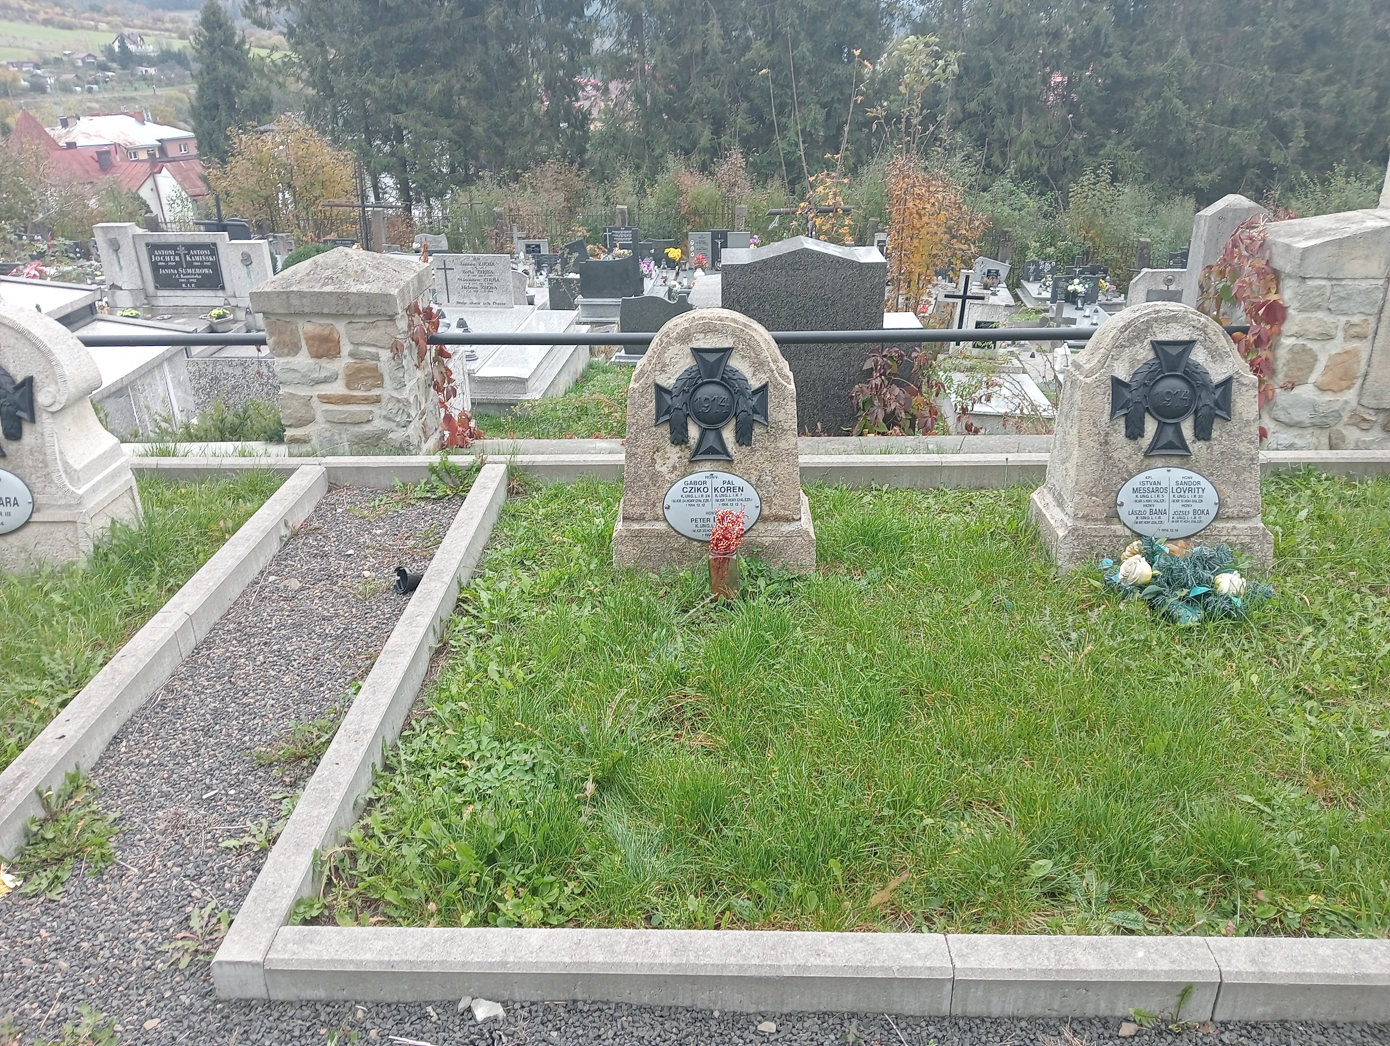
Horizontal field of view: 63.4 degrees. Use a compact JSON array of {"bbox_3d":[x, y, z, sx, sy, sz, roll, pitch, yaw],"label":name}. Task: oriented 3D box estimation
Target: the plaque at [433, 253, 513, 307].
[{"bbox_3d":[-1.773,-1.953,9.047,0.626,0.432,0.100,1,23,5],"label":"plaque"}]

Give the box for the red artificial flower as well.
[{"bbox_3d":[0.079,0.022,2.921,0.095,0.113,0.080,0,24,1],"label":"red artificial flower"}]

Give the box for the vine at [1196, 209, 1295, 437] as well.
[{"bbox_3d":[1.813,-0.662,3.736,0.280,0.660,0.420,0,24,1],"label":"vine"}]

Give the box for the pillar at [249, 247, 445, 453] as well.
[{"bbox_3d":[-1.147,-0.609,3.849,0.475,0.670,0.530,0,23,2],"label":"pillar"}]

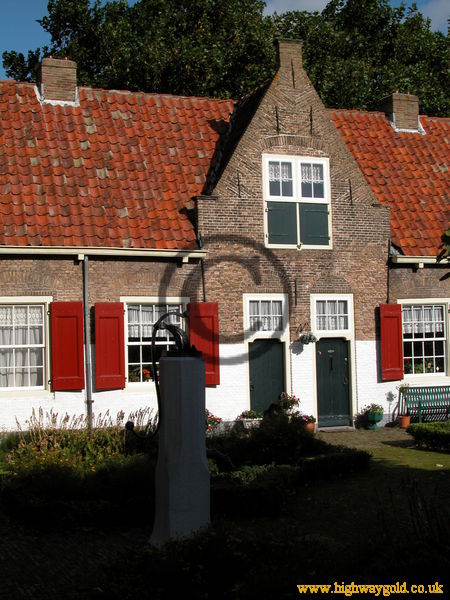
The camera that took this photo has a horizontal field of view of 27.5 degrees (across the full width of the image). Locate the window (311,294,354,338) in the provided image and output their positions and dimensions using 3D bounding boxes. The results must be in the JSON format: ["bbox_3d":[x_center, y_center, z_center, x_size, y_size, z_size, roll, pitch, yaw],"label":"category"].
[{"bbox_3d":[2.262,0.338,19.309,0.950,0.921,0.120,0,-3,-22],"label":"window"}]

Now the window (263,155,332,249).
[{"bbox_3d":[1.518,-2.041,19.097,1.615,1.964,0.140,0,-3,-24],"label":"window"}]

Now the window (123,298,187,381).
[{"bbox_3d":[-1.333,0.805,17.686,1.384,1.734,0.140,0,-3,-24],"label":"window"}]

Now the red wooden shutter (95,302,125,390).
[{"bbox_3d":[-2.168,0.870,17.332,0.566,1.642,0.050,1,-4,-33],"label":"red wooden shutter"}]

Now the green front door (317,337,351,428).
[{"bbox_3d":[2.299,1.725,19.321,0.743,1.814,0.070,0,-3,-22],"label":"green front door"}]

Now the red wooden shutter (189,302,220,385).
[{"bbox_3d":[-0.407,0.861,17.992,0.611,1.611,0.050,-1,-3,-19],"label":"red wooden shutter"}]

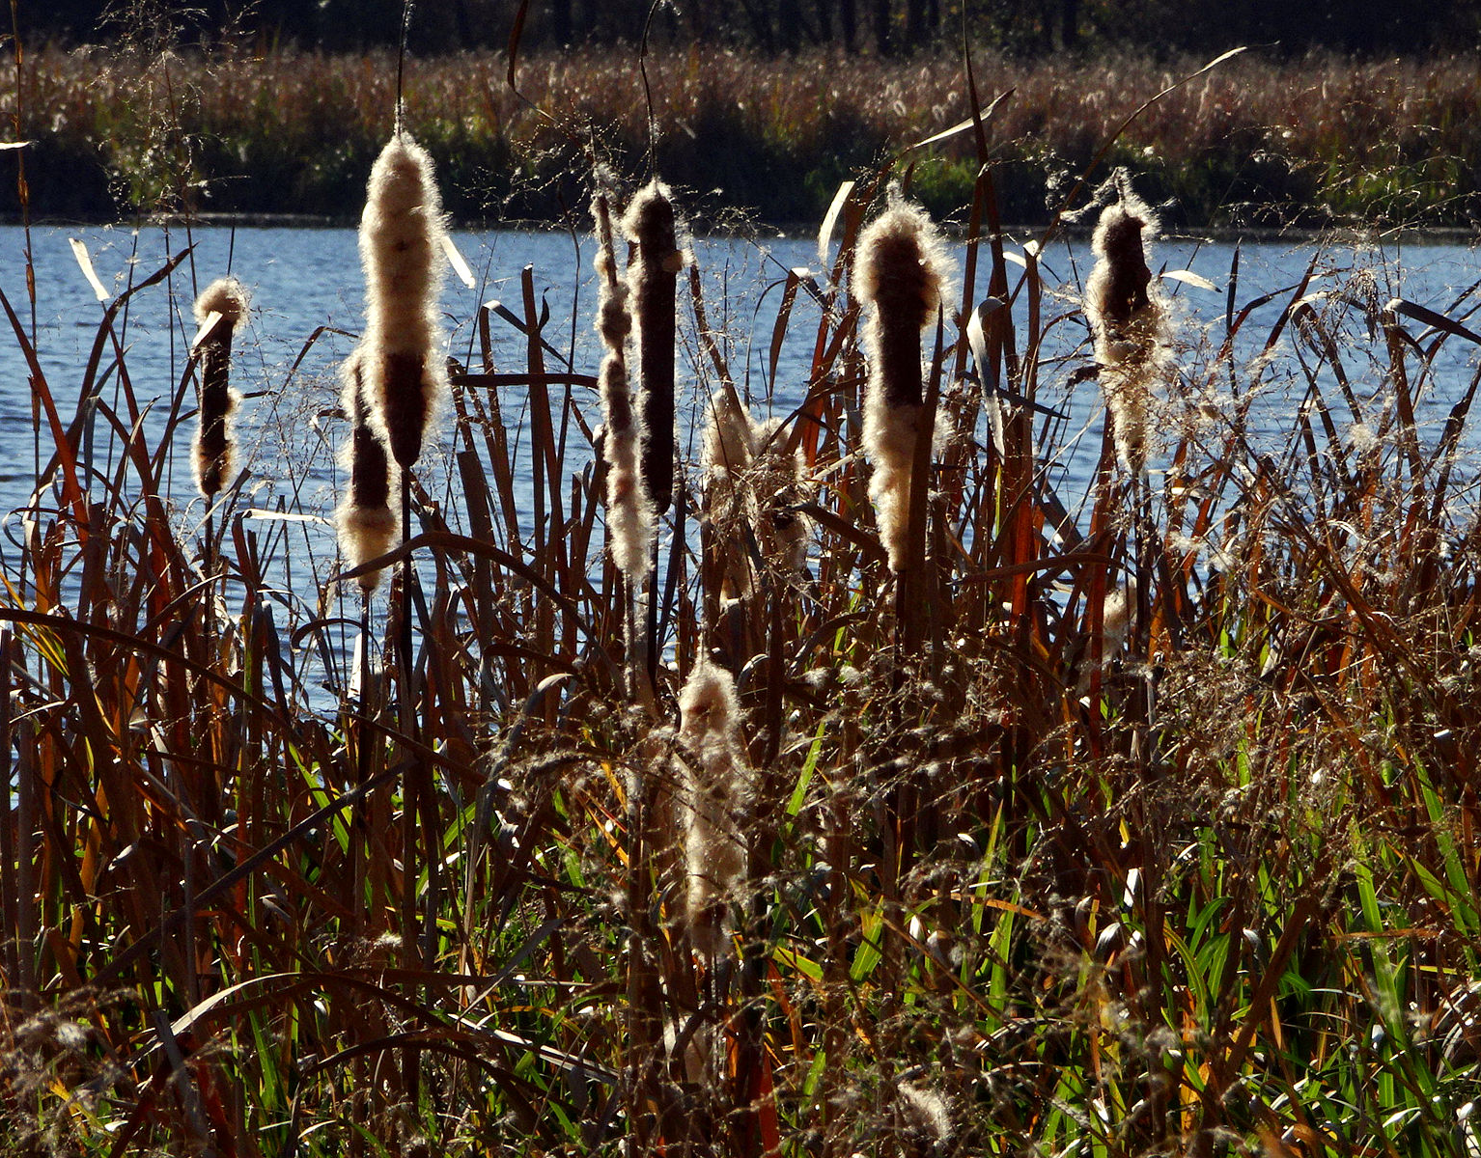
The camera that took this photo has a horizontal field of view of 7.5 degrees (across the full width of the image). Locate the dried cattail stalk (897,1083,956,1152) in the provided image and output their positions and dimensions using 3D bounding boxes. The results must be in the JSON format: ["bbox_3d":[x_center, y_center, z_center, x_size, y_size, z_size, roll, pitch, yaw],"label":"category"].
[{"bbox_3d":[0.103,0.299,6.300,0.032,0.042,0.027,0,3,0],"label":"dried cattail stalk"}]

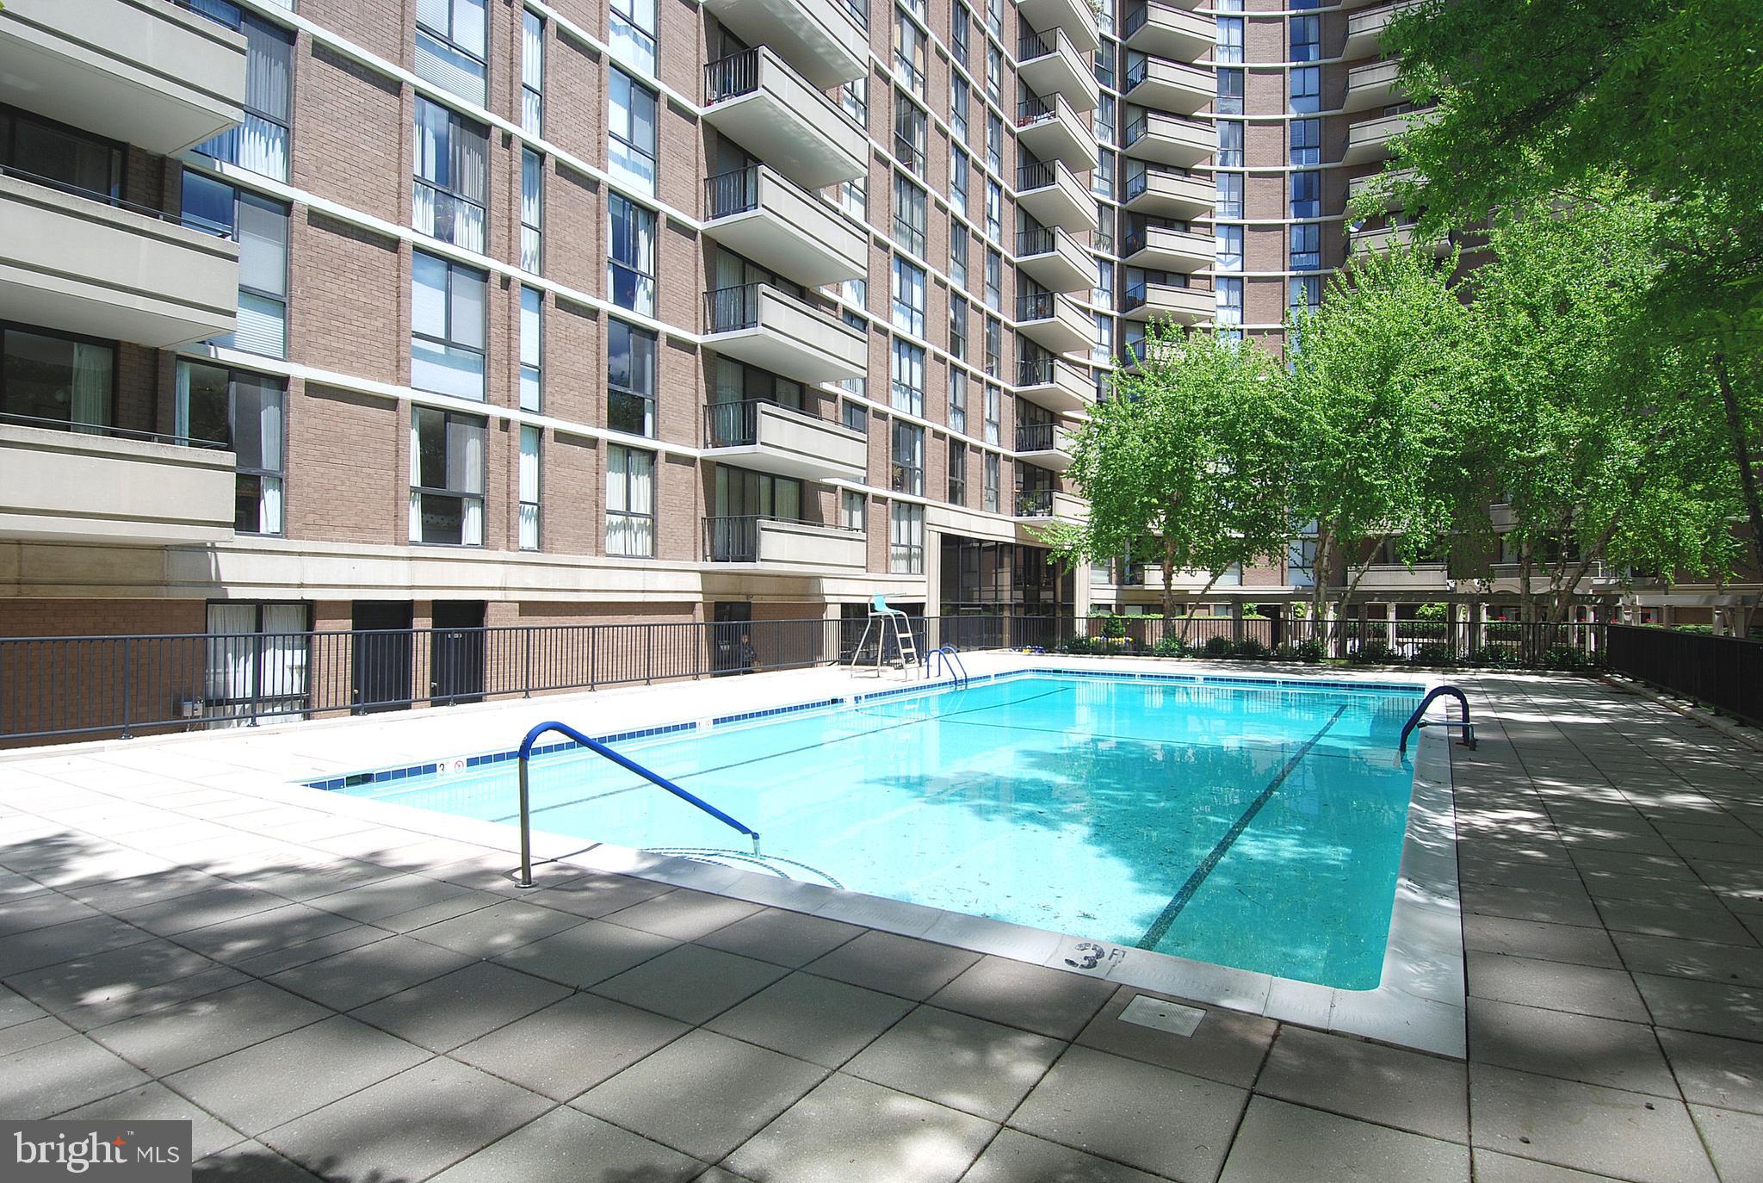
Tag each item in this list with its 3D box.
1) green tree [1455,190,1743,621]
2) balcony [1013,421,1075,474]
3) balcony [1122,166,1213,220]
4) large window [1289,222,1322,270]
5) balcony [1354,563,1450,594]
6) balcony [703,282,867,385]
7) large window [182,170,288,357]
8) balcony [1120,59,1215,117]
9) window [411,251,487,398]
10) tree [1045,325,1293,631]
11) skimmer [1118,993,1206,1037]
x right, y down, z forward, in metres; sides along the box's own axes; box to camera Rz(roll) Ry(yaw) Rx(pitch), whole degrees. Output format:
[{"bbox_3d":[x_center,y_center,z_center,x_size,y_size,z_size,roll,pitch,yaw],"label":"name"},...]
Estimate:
[{"bbox_3d":[18.844,-4.241,23.300,7.000,12.560,6.700,-1,-1,32],"label":"green tree"},{"bbox_3d":[7.444,-5.816,36.745,1.800,1.100,4.500,-1,-1,33],"label":"balcony"},{"bbox_3d":[14.016,-19.139,42.781,4.128,1.050,1.779,0,-1,-22],"label":"balcony"},{"bbox_3d":[21.050,-17.057,43.950,1.420,2.360,0.150,0,-1,6],"label":"large window"},{"bbox_3d":[24.595,-0.629,42.105,4.087,1.220,1.779,0,-1,20],"label":"balcony"},{"bbox_3d":[-2.302,-6.425,22.408,1.750,1.220,4.450,0,-1,32],"label":"balcony"},{"bbox_3d":[-9.418,-4.696,12.943,0.150,2.421,1.305,0,-1,32],"label":"large window"},{"bbox_3d":[14.021,-24.423,42.864,4.128,1.050,1.779,0,-1,-22],"label":"balcony"},{"bbox_3d":[-7.673,-4.649,15.717,0.150,2.421,1.458,0,-1,32],"label":"window"},{"bbox_3d":[9.009,-3.112,27.700,7.000,10.430,6.800,-1,-1,32],"label":"tree"},{"bbox_3d":[1.084,1.641,3.411,0.265,0.030,0.265,-1,-1,32],"label":"skimmer"}]

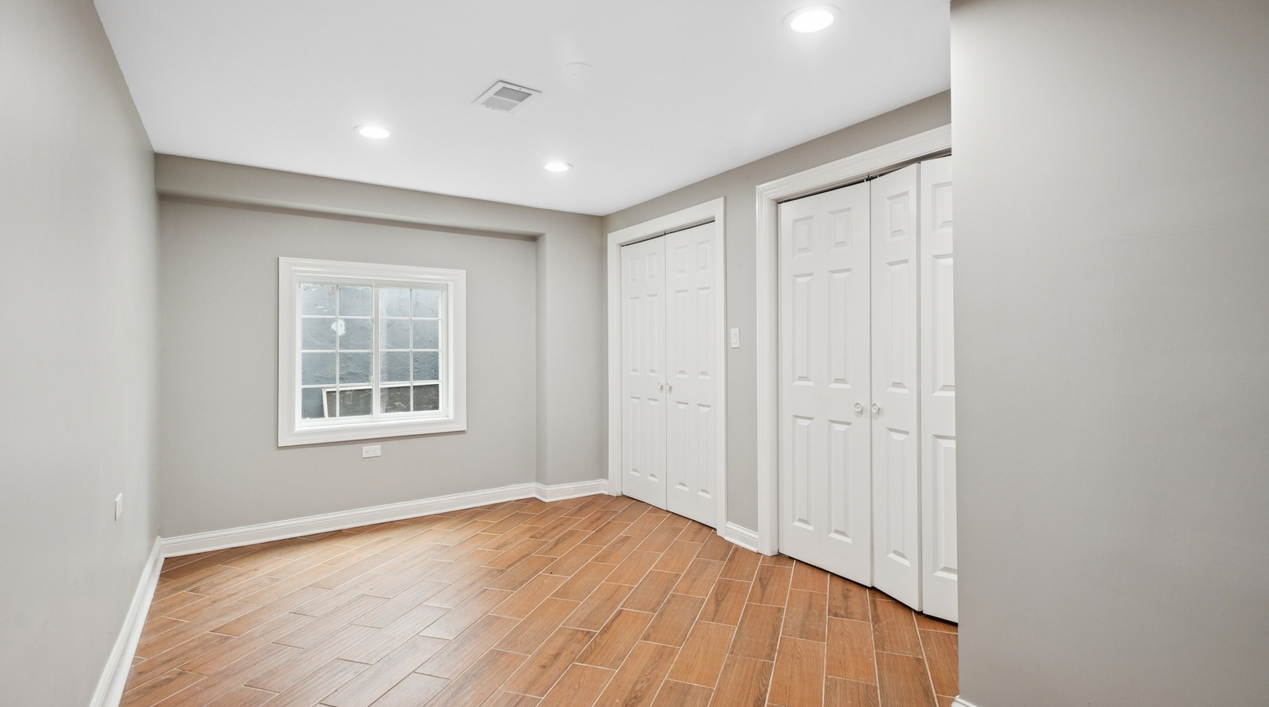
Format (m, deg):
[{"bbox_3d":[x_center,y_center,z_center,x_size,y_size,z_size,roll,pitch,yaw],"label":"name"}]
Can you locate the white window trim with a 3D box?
[{"bbox_3d":[-1.783,-0.014,4.179,1.206,1.197,0.110,-1,0,-35],"label":"white window trim"}]

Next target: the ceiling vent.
[{"bbox_3d":[-0.562,-1.111,2.625,0.193,0.018,0.287,-1,0,-35],"label":"ceiling vent"}]

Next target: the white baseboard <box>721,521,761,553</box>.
[{"bbox_3d":[0.651,1.104,3.637,0.020,0.113,0.275,-1,0,-35],"label":"white baseboard"}]

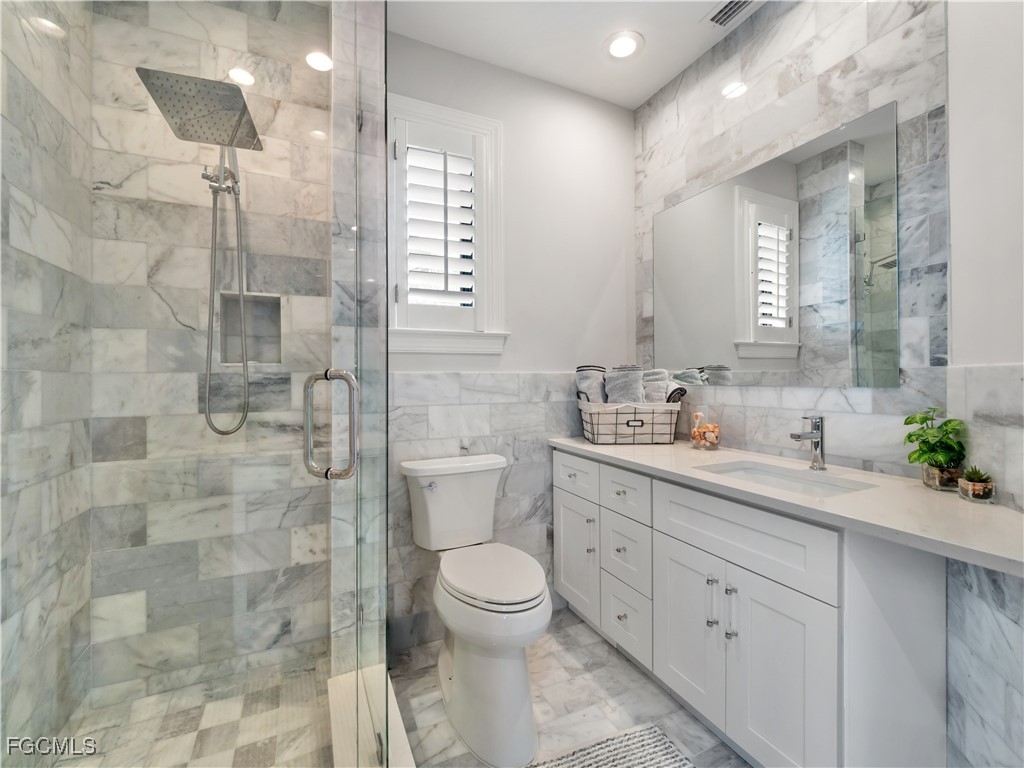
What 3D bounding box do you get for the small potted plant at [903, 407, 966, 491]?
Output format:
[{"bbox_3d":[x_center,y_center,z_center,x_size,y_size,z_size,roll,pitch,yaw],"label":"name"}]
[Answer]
[{"bbox_3d":[1.182,0.179,1.154,0.115,0.214,0.118,0,1,-25],"label":"small potted plant"}]

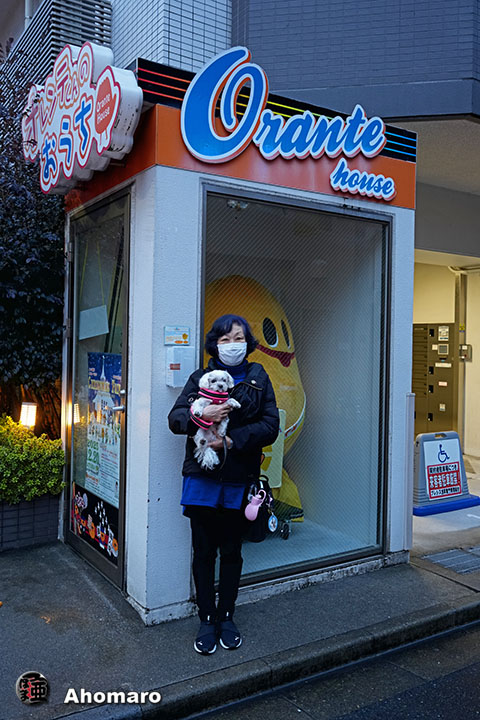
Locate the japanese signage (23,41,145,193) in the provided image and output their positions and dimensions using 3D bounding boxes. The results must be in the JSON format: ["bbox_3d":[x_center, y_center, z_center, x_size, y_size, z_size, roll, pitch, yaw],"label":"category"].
[{"bbox_3d":[-0.974,-1.399,3.374,0.140,0.780,1.680,0,2,-35],"label":"japanese signage"}]

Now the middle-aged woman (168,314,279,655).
[{"bbox_3d":[-0.073,0.570,2.804,0.510,1.570,0.390,1,1,-3],"label":"middle-aged woman"}]

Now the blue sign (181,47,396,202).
[{"bbox_3d":[0.340,-1.329,3.292,1.500,0.660,0.100,0,2,-31],"label":"blue sign"}]

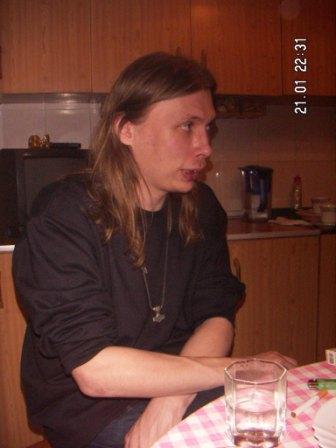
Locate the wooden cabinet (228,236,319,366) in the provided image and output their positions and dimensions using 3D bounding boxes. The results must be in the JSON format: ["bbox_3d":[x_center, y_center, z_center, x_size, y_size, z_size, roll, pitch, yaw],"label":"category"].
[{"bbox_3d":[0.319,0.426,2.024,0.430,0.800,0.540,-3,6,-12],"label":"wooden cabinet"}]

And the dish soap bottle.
[{"bbox_3d":[0.636,-0.155,2.288,0.056,0.182,0.045,-3,6,-12],"label":"dish soap bottle"}]

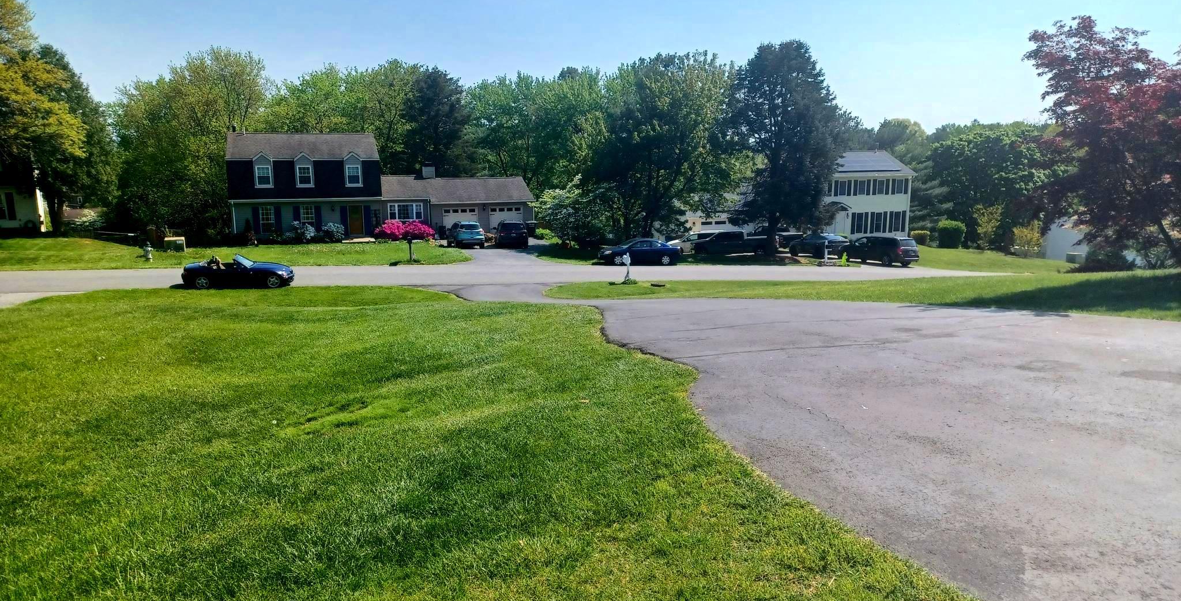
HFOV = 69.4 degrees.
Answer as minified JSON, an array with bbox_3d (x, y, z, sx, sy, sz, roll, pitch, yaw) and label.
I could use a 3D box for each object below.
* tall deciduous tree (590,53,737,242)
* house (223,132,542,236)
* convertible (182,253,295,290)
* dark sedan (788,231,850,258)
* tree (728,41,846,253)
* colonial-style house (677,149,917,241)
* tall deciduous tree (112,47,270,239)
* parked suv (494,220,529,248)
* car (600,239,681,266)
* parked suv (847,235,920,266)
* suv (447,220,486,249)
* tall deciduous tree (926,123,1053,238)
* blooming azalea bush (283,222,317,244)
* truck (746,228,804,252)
[{"bbox_3d":[4.406,-9.176,53.733,9.220,12.514,9.000,0,11,0],"label":"tall deciduous tree"},{"bbox_3d":[-15.378,-8.665,63.364,20.980,7.300,8.600,-4,12,-19],"label":"house"},{"bbox_3d":[-12.959,-1.114,31.505,4.020,1.240,1.700,-1,11,-14],"label":"convertible"},{"bbox_3d":[15.287,-3.704,57.176,1.880,1.470,4.900,-4,9,-17],"label":"dark sedan"},{"bbox_3d":[12.557,-9.512,54.495,7.487,13.615,7.300,-3,12,-15],"label":"tree"},{"bbox_3d":[15.399,-8.587,70.778,21.595,7.400,8.600,-4,12,-22],"label":"colonial-style house"},{"bbox_3d":[-28.347,-11.010,60.518,11.195,13.522,10.000,-3,12,-15],"label":"tall deciduous tree"},{"bbox_3d":[-5.241,-4.583,55.457,1.920,1.740,4.700,-2,11,-9],"label":"parked suv"},{"bbox_3d":[2.781,-2.832,48.030,4.600,1.420,1.750,0,11,0],"label":"car"},{"bbox_3d":[18.431,-3.292,54.352,1.950,1.720,5.000,-7,13,-32],"label":"parked suv"},{"bbox_3d":[-7.894,-4.181,53.864,1.860,1.680,4.550,-4,11,-16],"label":"suv"},{"bbox_3d":[33.130,-9.507,70.002,10.753,10.074,10.000,0,11,0],"label":"tall deciduous tree"},{"bbox_3d":[-19.587,-4.599,57.474,2.301,1.434,1.800,-4,12,-19],"label":"blooming azalea bush"},{"bbox_3d":[13.134,-4.462,61.454,2.000,1.900,5.700,-3,9,-15],"label":"truck"}]

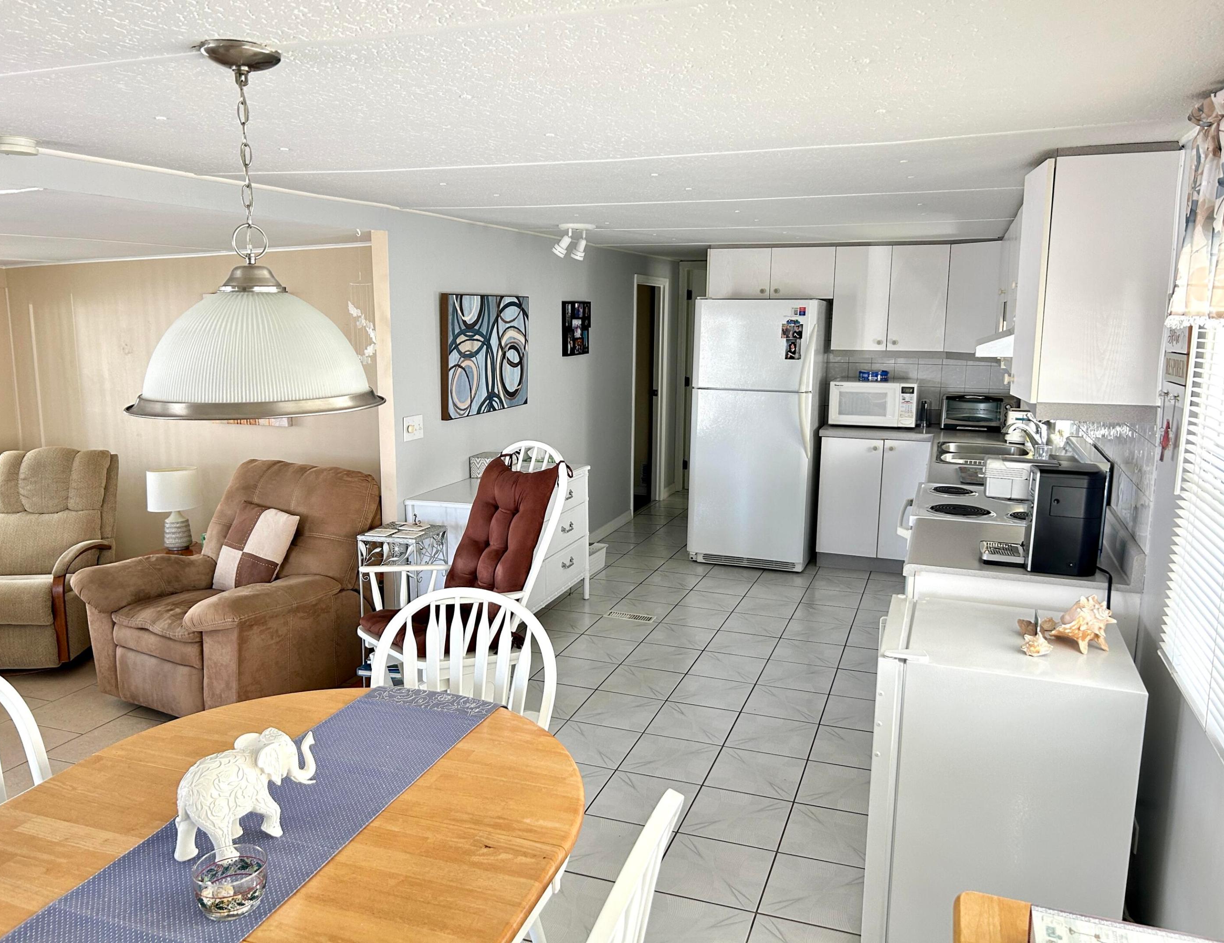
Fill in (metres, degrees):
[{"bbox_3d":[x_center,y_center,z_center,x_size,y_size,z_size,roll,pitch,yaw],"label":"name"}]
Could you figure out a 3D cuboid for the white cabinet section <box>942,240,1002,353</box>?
[{"bbox_3d":[2.229,-1.072,5.849,0.025,0.671,0.415,-4,11,-25],"label":"white cabinet section"}]

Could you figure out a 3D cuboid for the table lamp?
[{"bbox_3d":[-2.119,0.184,4.569,0.236,0.395,0.236,4,11,19],"label":"table lamp"}]

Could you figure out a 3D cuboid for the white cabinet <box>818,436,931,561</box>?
[{"bbox_3d":[1.780,0.132,6.370,0.674,0.780,0.591,4,11,19],"label":"white cabinet"}]

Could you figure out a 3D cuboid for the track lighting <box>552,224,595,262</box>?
[{"bbox_3d":[-0.196,-1.213,5.081,0.225,0.200,0.170,4,11,20],"label":"track lighting"}]

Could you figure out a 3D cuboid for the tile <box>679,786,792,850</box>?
[{"bbox_3d":[0.434,1.183,3.225,0.329,0.010,0.329,4,11,19],"label":"tile"}]

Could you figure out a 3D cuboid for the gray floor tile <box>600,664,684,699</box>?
[{"bbox_3d":[0.142,0.974,4.338,0.325,0.010,0.325,4,11,19],"label":"gray floor tile"}]

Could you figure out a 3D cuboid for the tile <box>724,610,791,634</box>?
[{"bbox_3d":[0.790,0.844,5.183,0.329,0.010,0.329,4,11,19],"label":"tile"}]

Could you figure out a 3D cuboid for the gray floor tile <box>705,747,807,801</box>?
[{"bbox_3d":[0.545,1.139,3.559,0.330,0.010,0.330,4,11,19],"label":"gray floor tile"}]

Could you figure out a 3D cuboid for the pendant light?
[{"bbox_3d":[-0.603,-0.397,1.568,0.418,0.574,0.418,4,11,20],"label":"pendant light"}]

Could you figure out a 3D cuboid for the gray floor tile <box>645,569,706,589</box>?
[{"bbox_3d":[0.395,0.697,6.052,0.330,0.010,0.330,4,11,19],"label":"gray floor tile"}]

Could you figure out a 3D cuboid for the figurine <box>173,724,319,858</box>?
[{"bbox_3d":[-0.647,0.563,1.679,0.235,0.198,0.120,-7,12,-37],"label":"figurine"}]

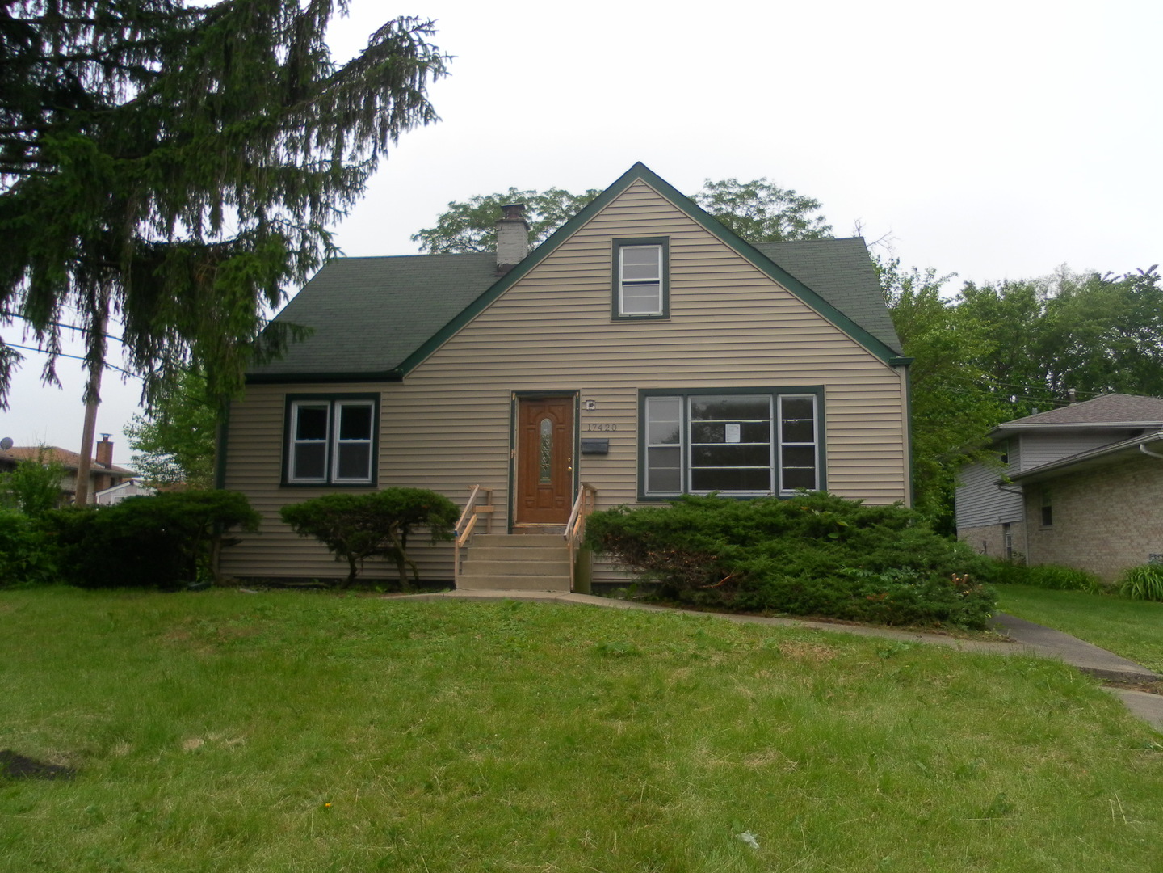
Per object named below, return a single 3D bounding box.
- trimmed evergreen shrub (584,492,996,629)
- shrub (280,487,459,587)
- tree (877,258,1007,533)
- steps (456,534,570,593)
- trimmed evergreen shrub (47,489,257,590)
[{"bbox_3d":[2.629,1.609,12.611,5.300,1.730,2.300,-1,-8,8],"label":"trimmed evergreen shrub"},{"bbox_3d":[-3.150,1.491,13.952,2.750,1.450,1.650,-1,-8,8],"label":"shrub"},{"bbox_3d":[8.154,-0.300,22.265,3.600,8.100,3.800,-1,-8,8],"label":"tree"},{"bbox_3d":[-0.746,1.819,13.567,1.530,0.773,2.170,-1,-8,8],"label":"steps"},{"bbox_3d":[-6.543,1.585,14.377,3.450,1.500,1.900,-1,-8,8],"label":"trimmed evergreen shrub"}]

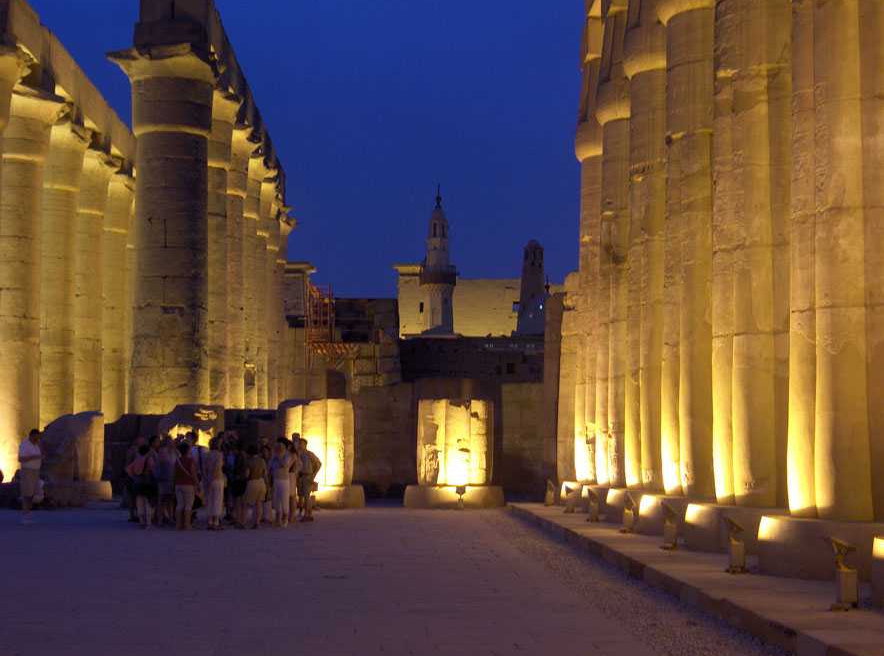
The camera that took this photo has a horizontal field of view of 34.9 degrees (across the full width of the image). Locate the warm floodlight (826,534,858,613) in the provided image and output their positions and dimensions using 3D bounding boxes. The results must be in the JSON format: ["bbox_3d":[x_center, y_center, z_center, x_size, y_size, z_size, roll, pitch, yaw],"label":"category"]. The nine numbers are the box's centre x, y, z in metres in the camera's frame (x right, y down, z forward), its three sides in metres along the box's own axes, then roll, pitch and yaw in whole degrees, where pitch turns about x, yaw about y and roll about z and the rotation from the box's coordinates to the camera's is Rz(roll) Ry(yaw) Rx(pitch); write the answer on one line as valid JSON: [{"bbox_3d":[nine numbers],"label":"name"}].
[{"bbox_3d":[3.193,1.943,11.217,0.230,0.600,0.250,0,-5,-2],"label":"warm floodlight"}]

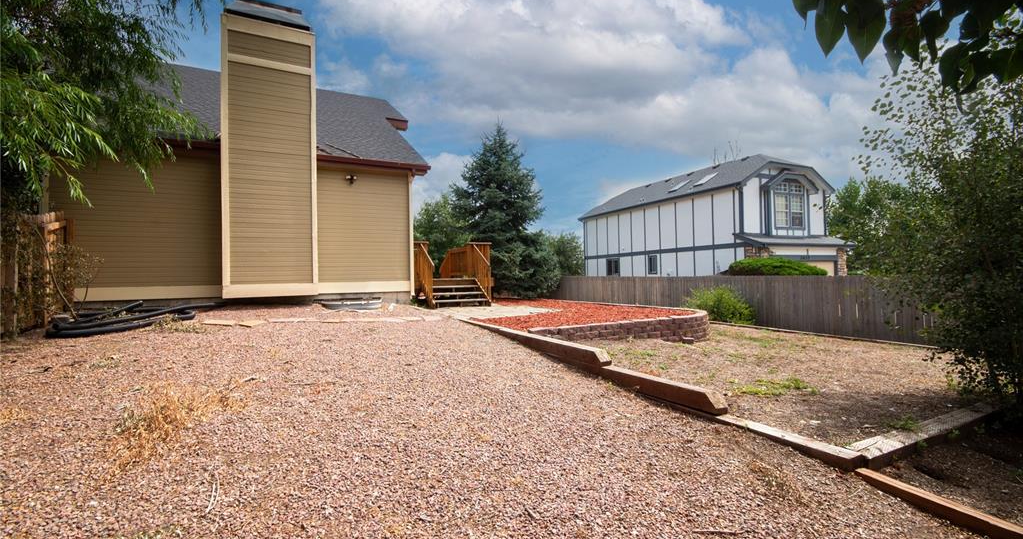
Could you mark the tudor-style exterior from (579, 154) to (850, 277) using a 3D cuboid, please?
[{"bbox_3d":[11.359,-2.029,27.162,7.700,8.250,14.100,-1,-1,-26],"label":"tudor-style exterior"}]

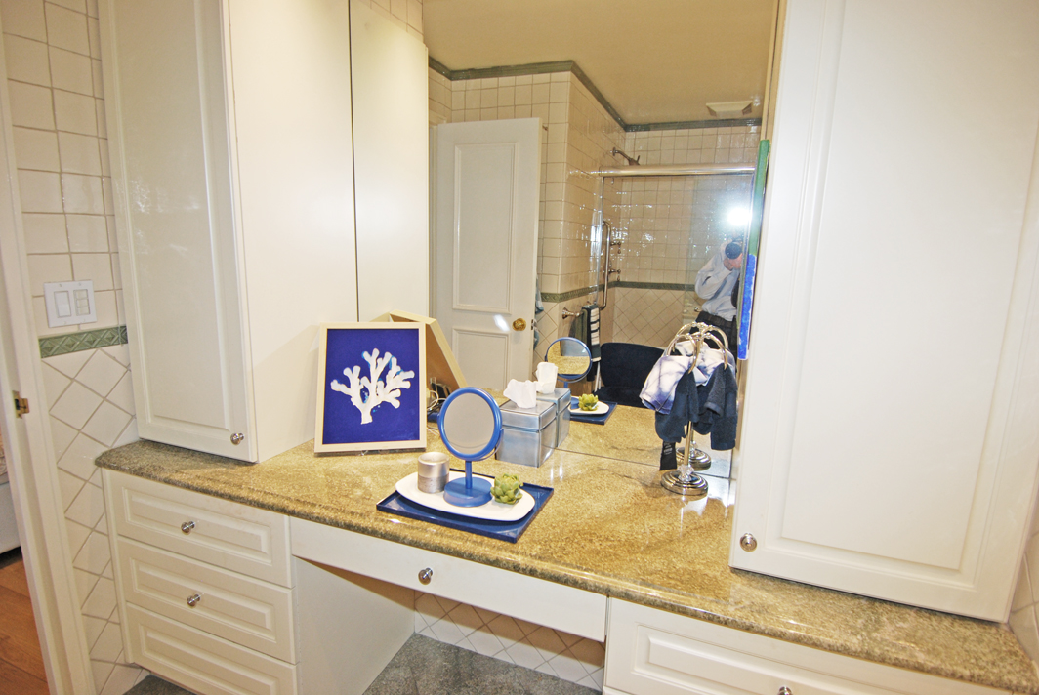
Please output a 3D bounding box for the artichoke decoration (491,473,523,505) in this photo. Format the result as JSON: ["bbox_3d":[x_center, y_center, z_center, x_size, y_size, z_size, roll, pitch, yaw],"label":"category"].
[{"bbox_3d":[-0.029,0.335,1.240,0.077,0.064,0.077,1,10,0],"label":"artichoke decoration"}]

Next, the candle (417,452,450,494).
[{"bbox_3d":[-0.214,0.313,1.306,0.077,0.076,0.077,1,10,0],"label":"candle"}]

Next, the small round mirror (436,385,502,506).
[{"bbox_3d":[-0.122,0.230,1.244,0.180,0.267,0.120,6,11,27],"label":"small round mirror"}]

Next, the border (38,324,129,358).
[{"bbox_3d":[-1.213,-0.017,1.460,0.012,0.051,0.217,5,11,21],"label":"border"}]

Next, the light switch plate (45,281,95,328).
[{"bbox_3d":[-1.218,-0.120,1.417,0.010,0.115,0.114,5,11,21],"label":"light switch plate"}]

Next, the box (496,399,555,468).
[{"bbox_3d":[0.020,0.253,1.559,0.134,0.152,0.137,5,11,23],"label":"box"}]

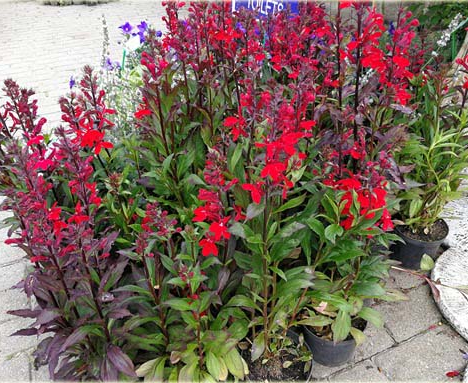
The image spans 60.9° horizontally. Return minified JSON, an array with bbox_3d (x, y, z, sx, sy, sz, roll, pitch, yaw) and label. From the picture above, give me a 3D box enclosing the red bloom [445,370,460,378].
[{"bbox_3d":[0.649,0.543,1.182,0.039,0.010,0.018,0,34,0],"label":"red bloom"}]

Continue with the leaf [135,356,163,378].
[{"bbox_3d":[-0.183,0.380,0.860,0.060,0.030,0.042,-1,34,0],"label":"leaf"}]

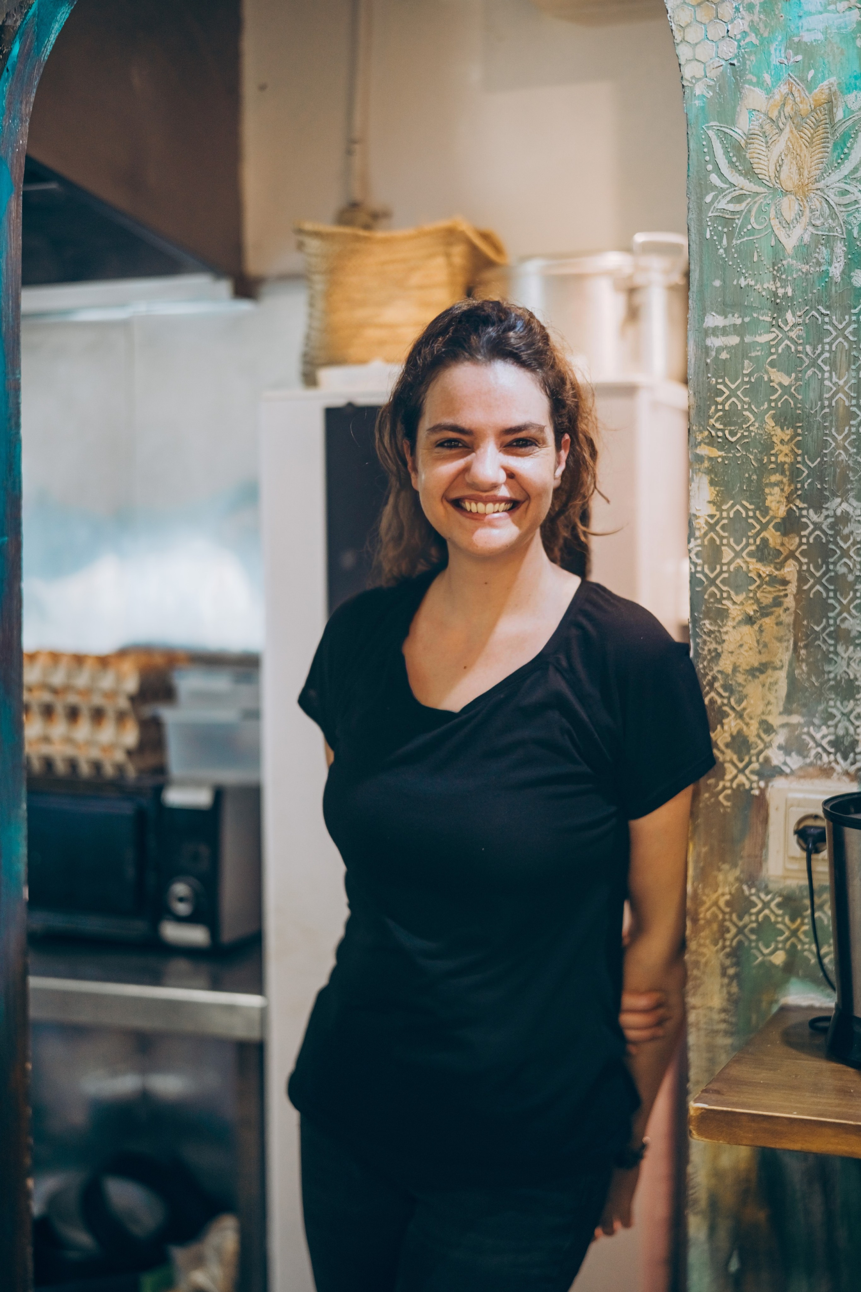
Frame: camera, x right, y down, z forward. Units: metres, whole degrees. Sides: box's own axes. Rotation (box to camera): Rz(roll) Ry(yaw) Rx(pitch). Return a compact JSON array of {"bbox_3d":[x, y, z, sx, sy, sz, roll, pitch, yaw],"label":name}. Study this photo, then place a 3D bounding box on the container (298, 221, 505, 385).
[{"bbox_3d":[-0.033,-0.515,2.824,0.280,0.265,0.240,1,3,18],"label":"container"}]

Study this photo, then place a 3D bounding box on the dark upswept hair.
[{"bbox_3d":[0.054,-0.198,1.760,0.215,0.275,0.225,0,3,1],"label":"dark upswept hair"}]

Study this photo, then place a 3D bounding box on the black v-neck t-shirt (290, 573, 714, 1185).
[{"bbox_3d":[0.070,0.209,1.750,0.400,0.565,0.255,1,3,18],"label":"black v-neck t-shirt"}]

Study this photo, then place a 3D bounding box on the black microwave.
[{"bbox_3d":[-0.487,0.355,3.173,0.450,0.270,0.350,1,3,24],"label":"black microwave"}]

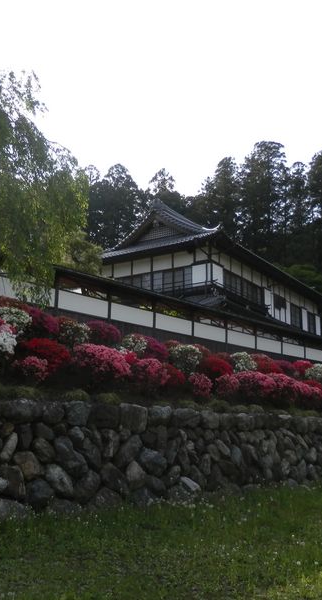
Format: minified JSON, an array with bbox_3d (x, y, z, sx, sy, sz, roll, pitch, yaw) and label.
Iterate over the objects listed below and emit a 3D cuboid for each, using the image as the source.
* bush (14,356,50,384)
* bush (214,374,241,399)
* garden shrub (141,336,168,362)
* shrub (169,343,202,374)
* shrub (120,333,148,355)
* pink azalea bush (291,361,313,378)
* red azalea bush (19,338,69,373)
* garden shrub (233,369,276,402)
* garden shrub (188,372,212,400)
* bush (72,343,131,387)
[{"bbox_3d":[-2.746,1.486,12.168,0.750,0.680,0.710,0,-13,0],"label":"bush"},{"bbox_3d":[2.003,2.612,17.339,0.710,0.750,0.670,0,-13,0],"label":"bush"},{"bbox_3d":[-0.164,1.464,16.911,0.870,0.800,0.820,0,-13,0],"label":"garden shrub"},{"bbox_3d":[0.769,1.899,18.134,0.974,0.964,0.906,0,-14,0],"label":"shrub"},{"bbox_3d":[-0.778,1.311,16.648,0.770,0.749,0.810,0,-14,0],"label":"shrub"},{"bbox_3d":[6.007,2.993,24.528,0.861,0.849,0.906,-12,-18,40],"label":"pink azalea bush"},{"bbox_3d":[-2.649,1.290,13.308,1.082,0.898,1.139,0,-14,0],"label":"red azalea bush"},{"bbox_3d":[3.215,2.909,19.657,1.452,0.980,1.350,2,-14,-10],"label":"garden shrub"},{"bbox_3d":[1.118,2.511,16.773,0.676,0.780,0.629,0,-14,0],"label":"garden shrub"},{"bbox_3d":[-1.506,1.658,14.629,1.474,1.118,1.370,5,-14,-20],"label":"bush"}]

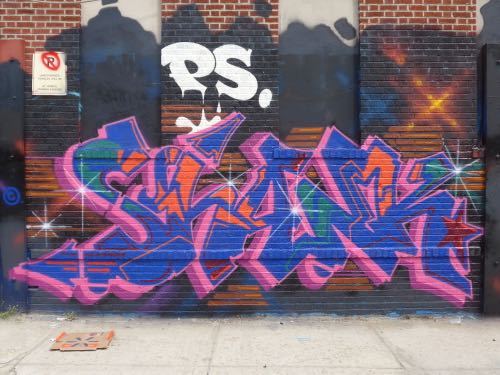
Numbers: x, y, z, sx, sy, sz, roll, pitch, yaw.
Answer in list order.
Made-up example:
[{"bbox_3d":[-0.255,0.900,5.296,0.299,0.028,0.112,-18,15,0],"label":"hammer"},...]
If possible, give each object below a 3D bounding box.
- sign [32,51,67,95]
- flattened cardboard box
[{"bbox_3d":[-2.087,-1.187,5.880,0.360,0.456,0.020,0,1,-1],"label":"sign"},{"bbox_3d":[-1.510,1.385,5.140,0.490,0.040,0.580,0,1,-6],"label":"flattened cardboard box"}]

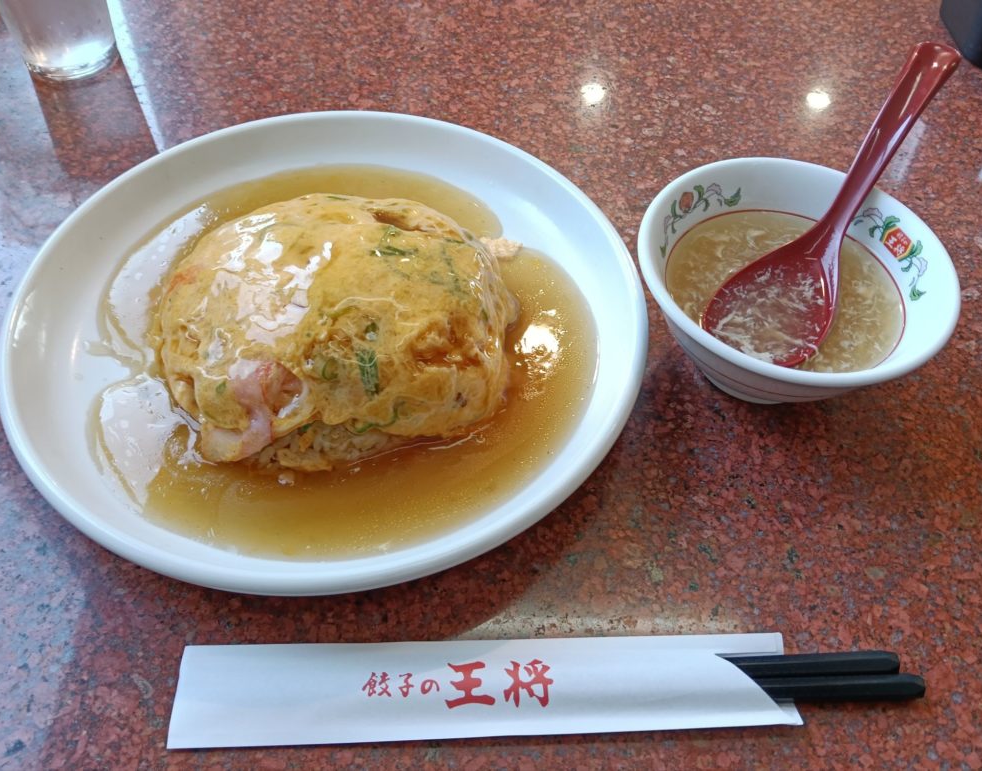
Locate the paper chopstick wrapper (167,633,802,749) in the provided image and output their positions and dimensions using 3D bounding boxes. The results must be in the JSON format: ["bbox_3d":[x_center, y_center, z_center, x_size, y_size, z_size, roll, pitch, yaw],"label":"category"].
[{"bbox_3d":[0.001,0.092,0.247,0.192,0.009,0.030,0,53,-3],"label":"paper chopstick wrapper"}]

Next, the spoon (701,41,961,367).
[{"bbox_3d":[0.138,-0.067,0.318,0.044,0.032,0.159,30,78,18],"label":"spoon"}]

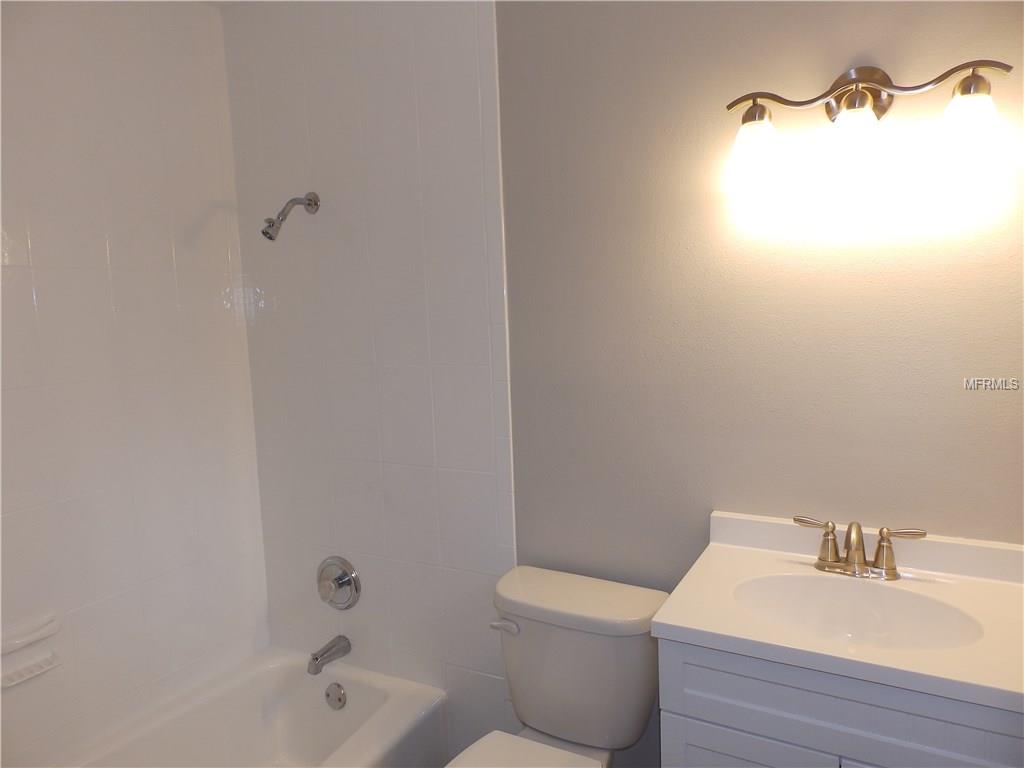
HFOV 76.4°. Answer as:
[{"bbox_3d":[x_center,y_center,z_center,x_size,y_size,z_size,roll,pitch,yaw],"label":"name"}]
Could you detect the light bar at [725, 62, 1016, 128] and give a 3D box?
[{"bbox_3d":[0.672,-0.568,1.263,0.472,0.113,0.115,3,7,29],"label":"light bar"}]

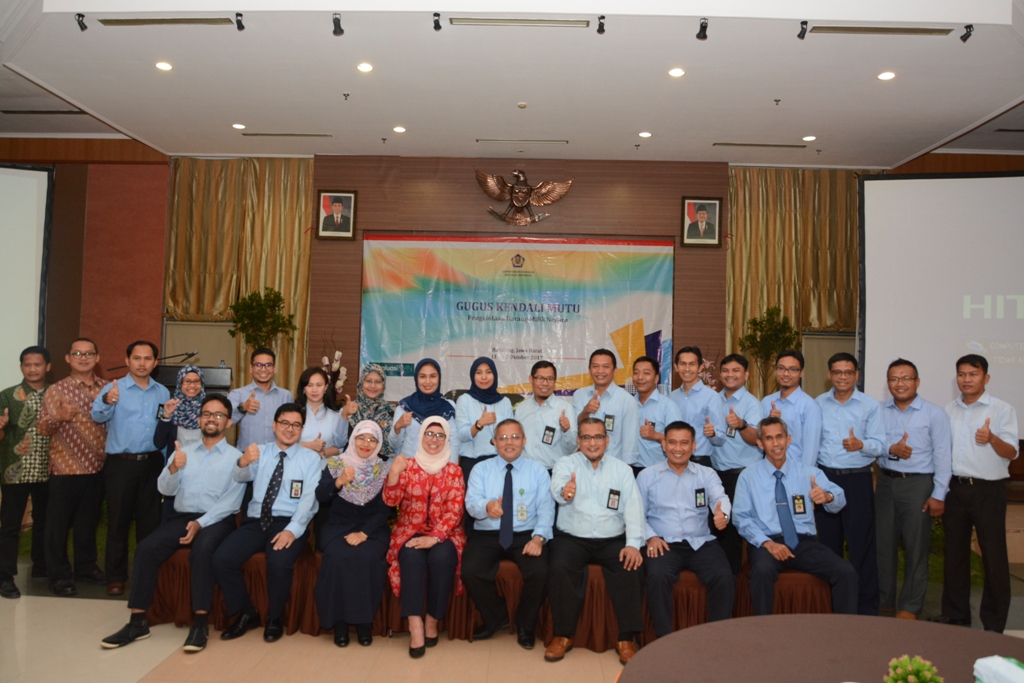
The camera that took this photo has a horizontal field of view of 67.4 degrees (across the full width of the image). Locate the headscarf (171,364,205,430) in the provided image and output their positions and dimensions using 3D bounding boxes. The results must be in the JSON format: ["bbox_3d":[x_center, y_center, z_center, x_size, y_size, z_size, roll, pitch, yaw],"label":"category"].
[{"bbox_3d":[-2.150,0.380,5.120,0.280,0.440,0.270,2,-2,-24],"label":"headscarf"}]

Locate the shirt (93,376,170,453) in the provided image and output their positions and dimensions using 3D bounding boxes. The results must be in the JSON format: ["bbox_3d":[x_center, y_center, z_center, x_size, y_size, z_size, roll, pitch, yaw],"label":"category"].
[{"bbox_3d":[-2.540,0.502,5.140,0.500,0.570,0.330,3,-2,-39],"label":"shirt"}]

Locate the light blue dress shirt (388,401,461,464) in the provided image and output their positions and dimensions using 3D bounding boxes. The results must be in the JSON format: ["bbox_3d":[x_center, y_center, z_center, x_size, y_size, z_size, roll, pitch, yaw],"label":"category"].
[{"bbox_3d":[-0.575,0.605,5.050,0.450,0.530,0.320,2,-2,-6],"label":"light blue dress shirt"}]

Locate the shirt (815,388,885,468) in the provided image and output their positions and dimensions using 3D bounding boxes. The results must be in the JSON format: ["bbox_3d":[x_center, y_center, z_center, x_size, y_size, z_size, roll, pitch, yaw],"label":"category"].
[{"bbox_3d":[2.153,0.549,4.900,0.440,0.550,0.320,1,-2,22],"label":"shirt"}]

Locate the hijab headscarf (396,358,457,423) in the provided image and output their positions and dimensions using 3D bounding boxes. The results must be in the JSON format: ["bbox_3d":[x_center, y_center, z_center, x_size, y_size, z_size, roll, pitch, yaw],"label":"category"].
[{"bbox_3d":[-0.586,0.339,5.200,0.390,0.450,0.300,2,-2,-8],"label":"hijab headscarf"}]

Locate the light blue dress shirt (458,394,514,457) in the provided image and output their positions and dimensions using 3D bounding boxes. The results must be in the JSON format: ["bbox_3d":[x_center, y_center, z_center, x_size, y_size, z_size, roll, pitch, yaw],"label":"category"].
[{"bbox_3d":[-0.179,0.562,5.200,0.410,0.460,0.290,2,-2,-4],"label":"light blue dress shirt"}]

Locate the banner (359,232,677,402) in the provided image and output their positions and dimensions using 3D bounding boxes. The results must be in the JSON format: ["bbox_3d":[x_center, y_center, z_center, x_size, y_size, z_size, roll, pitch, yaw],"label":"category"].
[{"bbox_3d":[0.066,-0.240,9.200,3.720,1.980,0.050,1,-2,1],"label":"banner"}]

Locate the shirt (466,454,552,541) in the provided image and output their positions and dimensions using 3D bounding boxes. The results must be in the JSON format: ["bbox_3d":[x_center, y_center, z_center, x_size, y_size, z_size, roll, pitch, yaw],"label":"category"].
[{"bbox_3d":[-0.009,0.894,4.400,0.500,0.480,0.380,1,-2,0],"label":"shirt"}]

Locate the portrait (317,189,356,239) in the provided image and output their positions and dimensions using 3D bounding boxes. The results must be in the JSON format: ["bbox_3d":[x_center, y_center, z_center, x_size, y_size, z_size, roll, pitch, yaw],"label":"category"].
[{"bbox_3d":[-2.030,-1.472,8.900,0.455,0.575,0.050,1,-2,2],"label":"portrait"}]

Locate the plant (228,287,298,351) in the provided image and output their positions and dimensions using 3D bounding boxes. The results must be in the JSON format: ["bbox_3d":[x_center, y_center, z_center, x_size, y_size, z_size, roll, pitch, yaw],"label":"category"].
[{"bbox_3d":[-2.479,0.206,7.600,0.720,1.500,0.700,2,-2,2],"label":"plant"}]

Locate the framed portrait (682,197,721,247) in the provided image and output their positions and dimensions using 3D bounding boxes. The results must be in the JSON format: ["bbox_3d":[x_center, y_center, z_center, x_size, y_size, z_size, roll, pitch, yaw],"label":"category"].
[{"bbox_3d":[2.183,-1.377,8.850,0.470,0.590,0.040,2,-2,2],"label":"framed portrait"}]

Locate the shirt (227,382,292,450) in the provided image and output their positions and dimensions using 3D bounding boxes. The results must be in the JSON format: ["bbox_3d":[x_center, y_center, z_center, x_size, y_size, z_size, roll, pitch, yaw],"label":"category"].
[{"bbox_3d":[-1.759,0.529,5.350,0.450,0.540,0.320,2,-2,-17],"label":"shirt"}]

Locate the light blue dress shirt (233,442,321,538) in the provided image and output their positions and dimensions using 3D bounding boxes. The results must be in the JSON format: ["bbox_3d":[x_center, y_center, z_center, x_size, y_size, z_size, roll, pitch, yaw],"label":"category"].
[{"bbox_3d":[-1.359,0.863,4.450,0.480,0.530,0.370,2,-2,-4],"label":"light blue dress shirt"}]

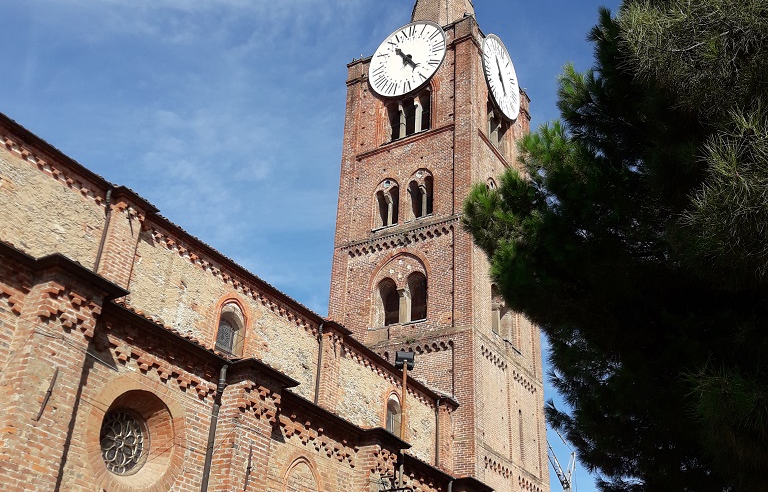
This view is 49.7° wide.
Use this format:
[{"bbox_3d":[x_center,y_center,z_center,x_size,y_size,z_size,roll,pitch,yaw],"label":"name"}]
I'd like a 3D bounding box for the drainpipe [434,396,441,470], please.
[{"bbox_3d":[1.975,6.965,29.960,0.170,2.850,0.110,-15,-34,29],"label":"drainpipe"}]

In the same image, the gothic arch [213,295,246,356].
[{"bbox_3d":[-4.058,2.216,21.848,0.270,1.750,1.140,-15,-34,29],"label":"gothic arch"}]

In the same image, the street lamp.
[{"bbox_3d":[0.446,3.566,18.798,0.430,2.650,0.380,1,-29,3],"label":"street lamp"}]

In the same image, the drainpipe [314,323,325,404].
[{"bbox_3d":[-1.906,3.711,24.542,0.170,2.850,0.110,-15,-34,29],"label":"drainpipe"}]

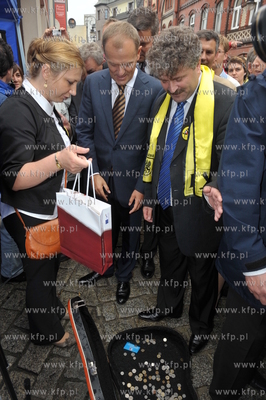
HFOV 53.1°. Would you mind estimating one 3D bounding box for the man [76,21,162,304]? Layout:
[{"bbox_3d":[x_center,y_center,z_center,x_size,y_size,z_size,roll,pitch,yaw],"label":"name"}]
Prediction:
[{"bbox_3d":[-0.107,-0.091,1.723,0.570,1.770,0.460,4,22,6],"label":"man"}]

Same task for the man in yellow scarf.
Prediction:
[{"bbox_3d":[0.289,0.040,1.478,0.580,1.740,0.520,17,26,32],"label":"man in yellow scarf"}]

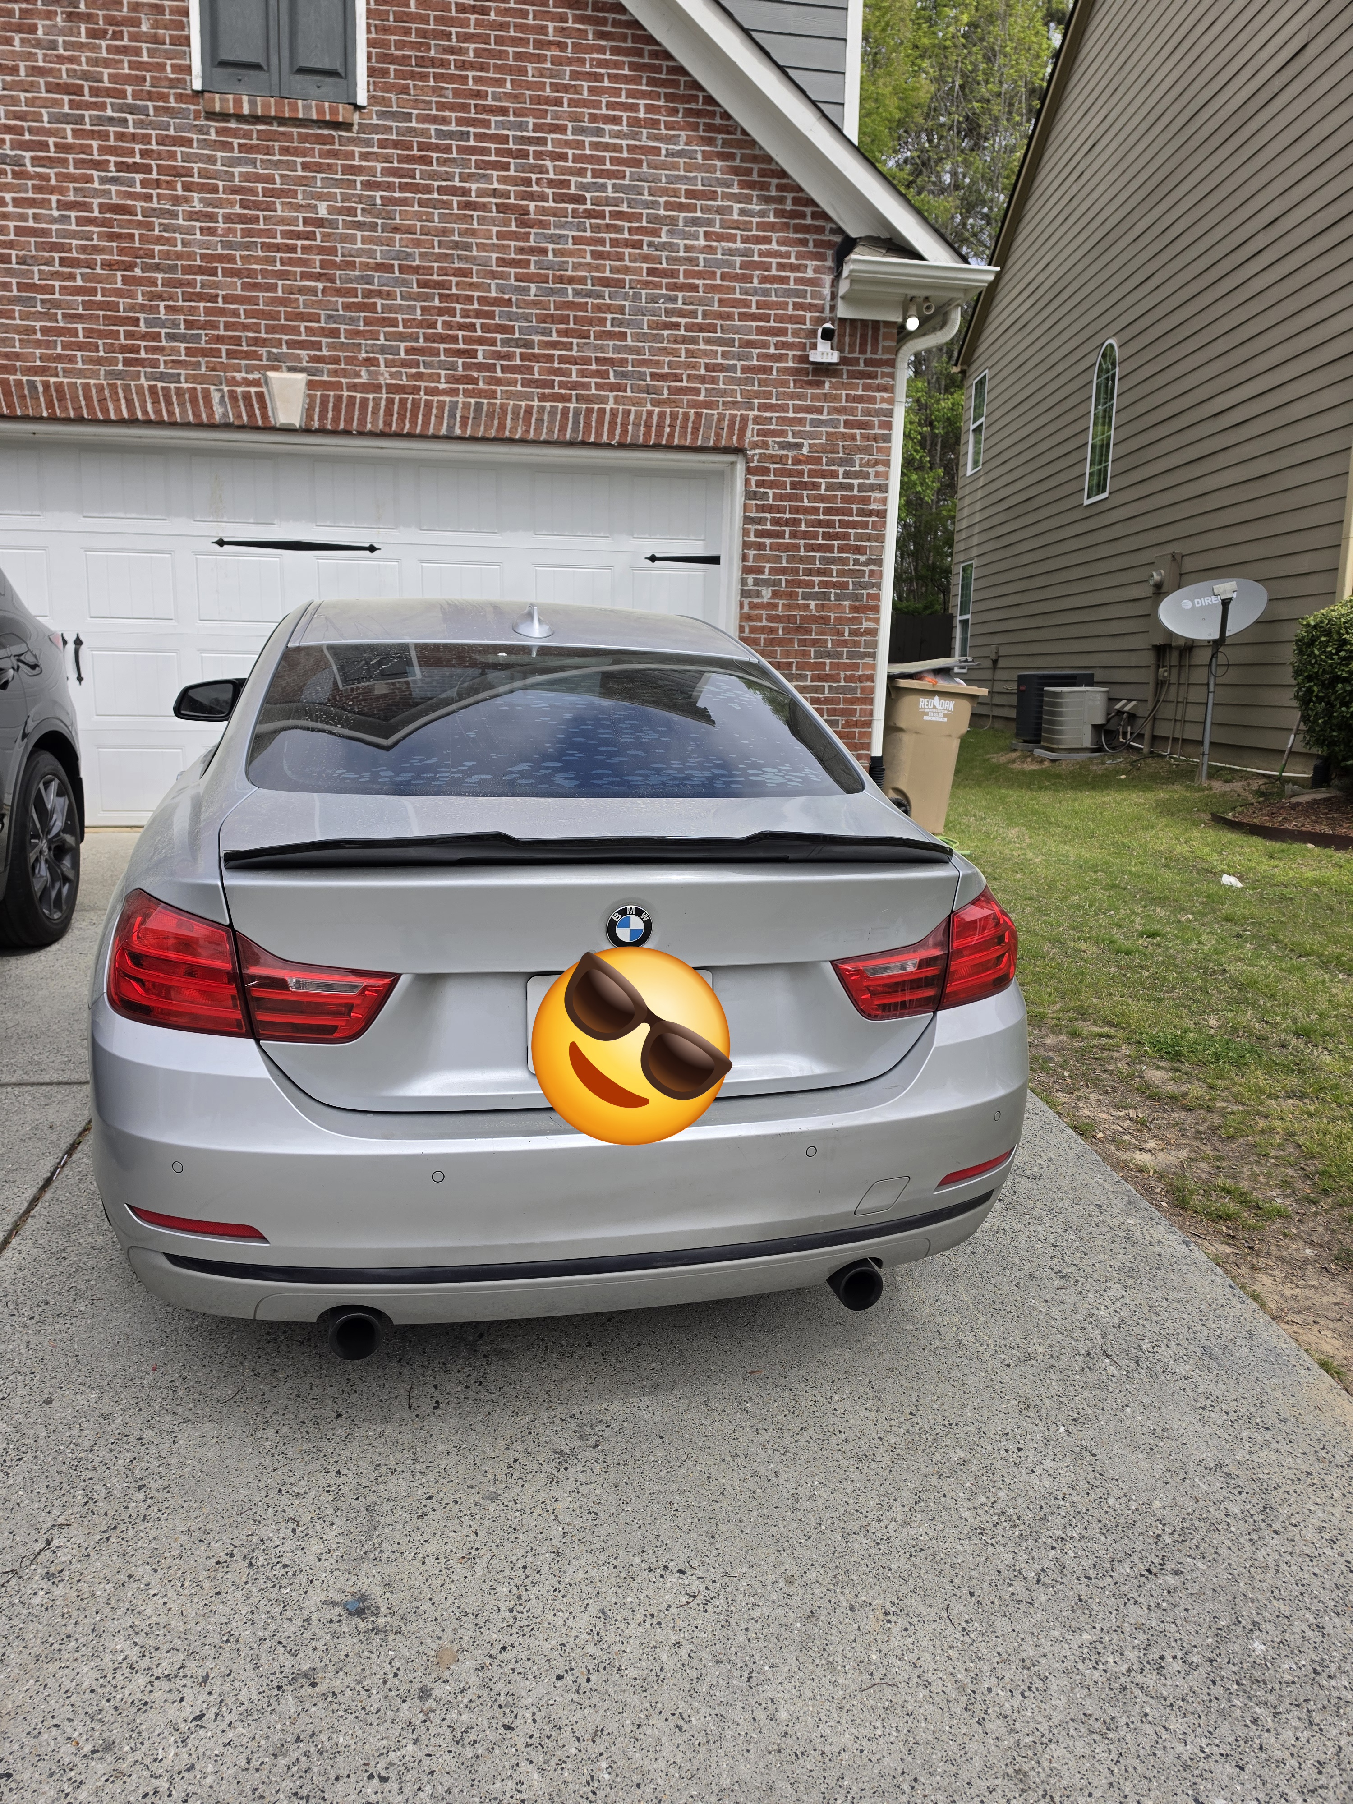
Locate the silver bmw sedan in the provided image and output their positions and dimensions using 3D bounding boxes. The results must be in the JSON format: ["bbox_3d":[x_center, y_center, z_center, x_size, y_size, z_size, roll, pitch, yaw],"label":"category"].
[{"bbox_3d":[-0.618,-0.332,4.113,1.870,1.375,4.640,-1,16,-14],"label":"silver bmw sedan"}]

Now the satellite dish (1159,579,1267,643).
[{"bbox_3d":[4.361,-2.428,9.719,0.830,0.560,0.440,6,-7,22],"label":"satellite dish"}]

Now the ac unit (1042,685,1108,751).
[{"bbox_3d":[4.359,-2.010,13.100,0.610,0.680,0.610,1,11,-2],"label":"ac unit"}]

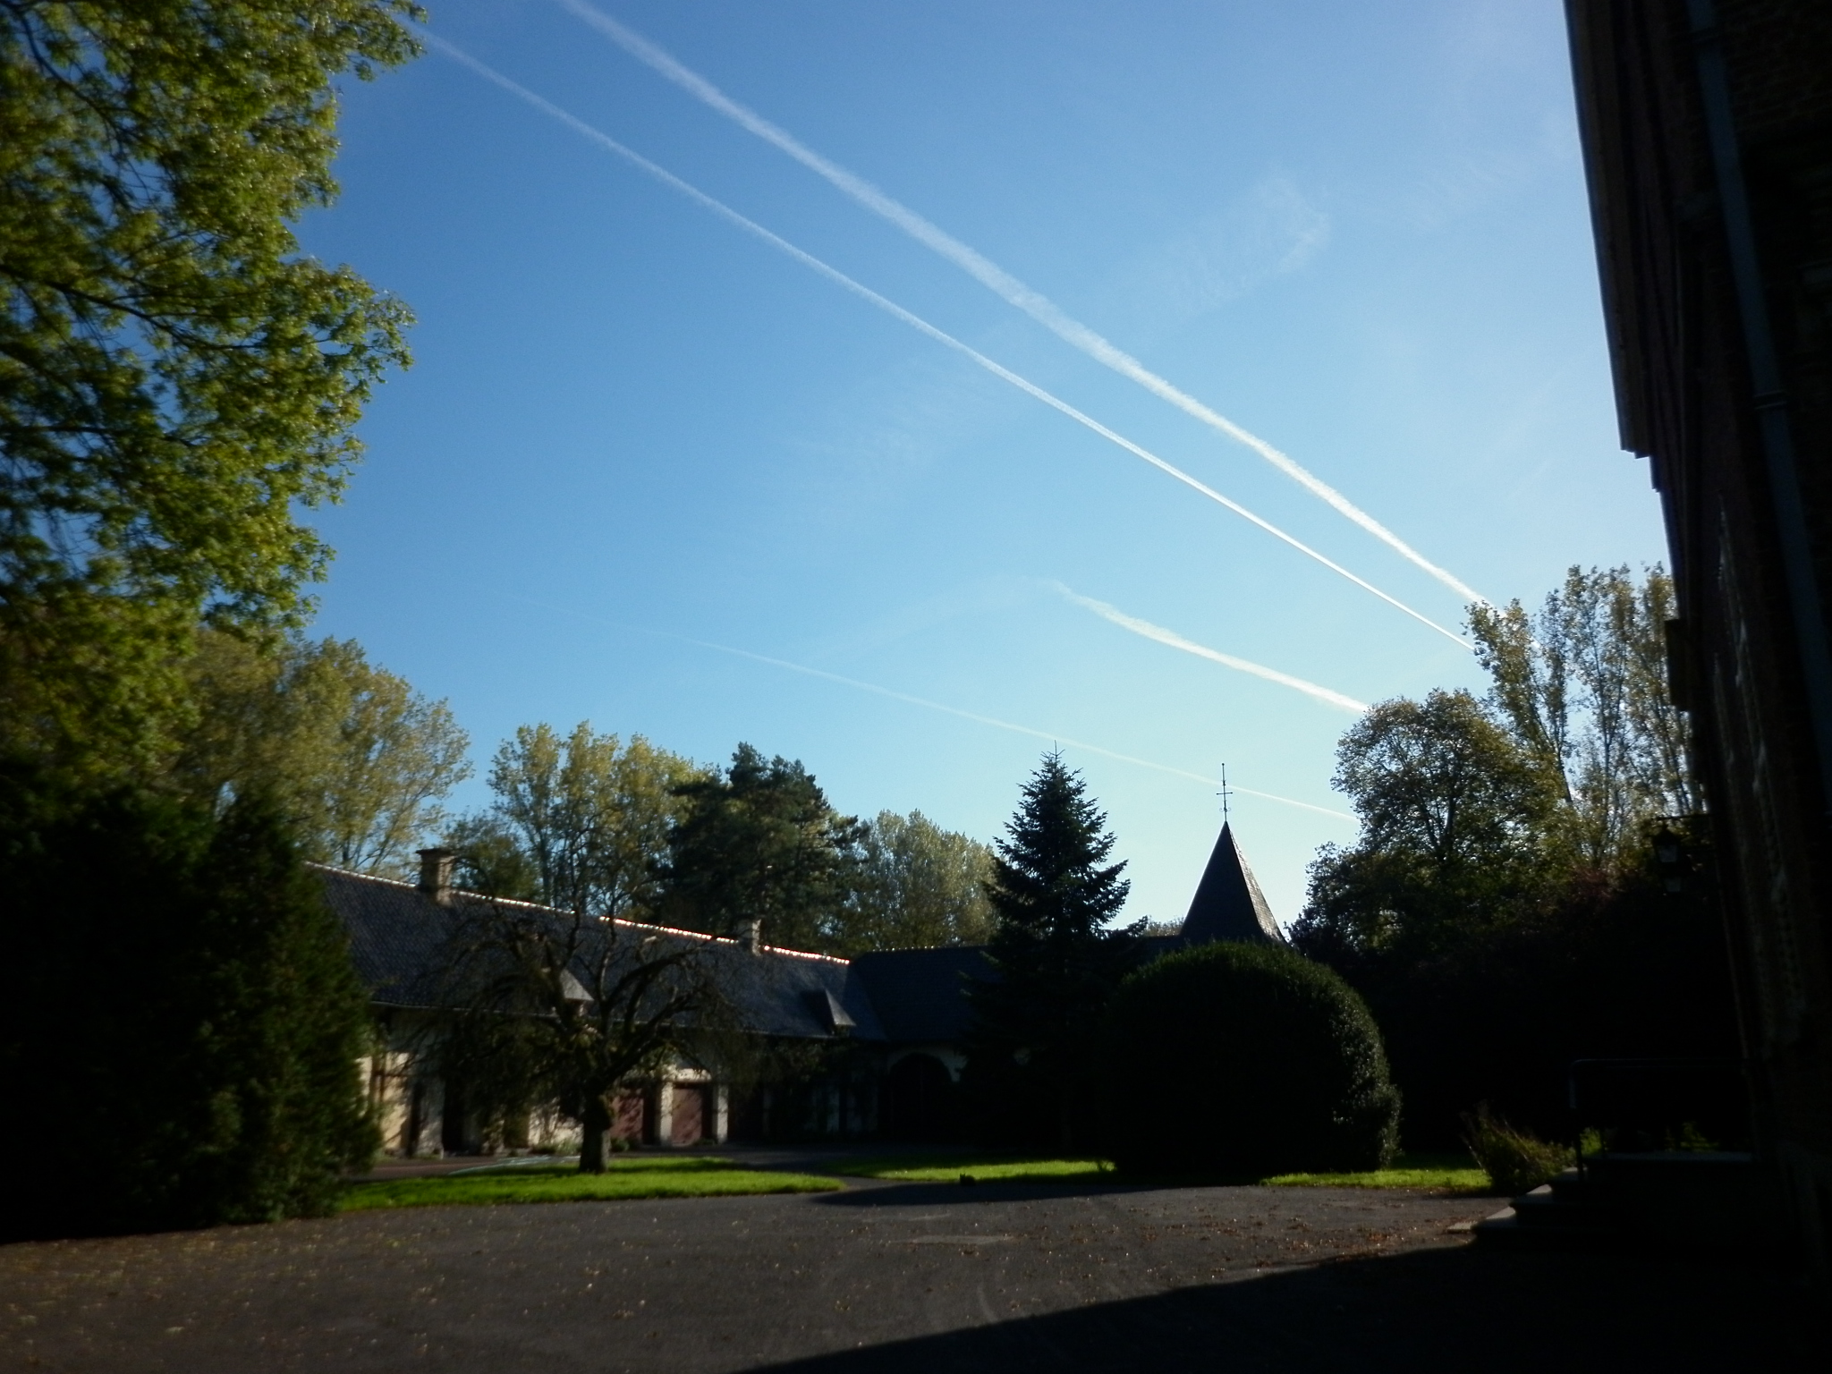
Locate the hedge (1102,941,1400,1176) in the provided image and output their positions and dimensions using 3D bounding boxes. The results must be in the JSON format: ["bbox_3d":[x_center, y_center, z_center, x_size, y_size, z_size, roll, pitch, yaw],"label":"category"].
[{"bbox_3d":[7.030,7.683,31.077,6.140,4.601,5.663,-4,-16,12],"label":"hedge"}]

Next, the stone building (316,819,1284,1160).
[{"bbox_3d":[-2.019,9.355,52.086,24.700,12.870,39.000,-7,-17,23],"label":"stone building"}]

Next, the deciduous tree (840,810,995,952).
[{"bbox_3d":[-0.138,17.540,93.758,10.172,19.706,10.172,0,-16,0],"label":"deciduous tree"}]

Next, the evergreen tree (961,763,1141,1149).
[{"bbox_3d":[4.608,8.320,47.939,5.770,12.546,5.770,-2,-16,5],"label":"evergreen tree"}]

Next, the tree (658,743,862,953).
[{"bbox_3d":[-8.270,13.041,79.001,10.524,20.442,10.524,1,-16,-6],"label":"tree"}]

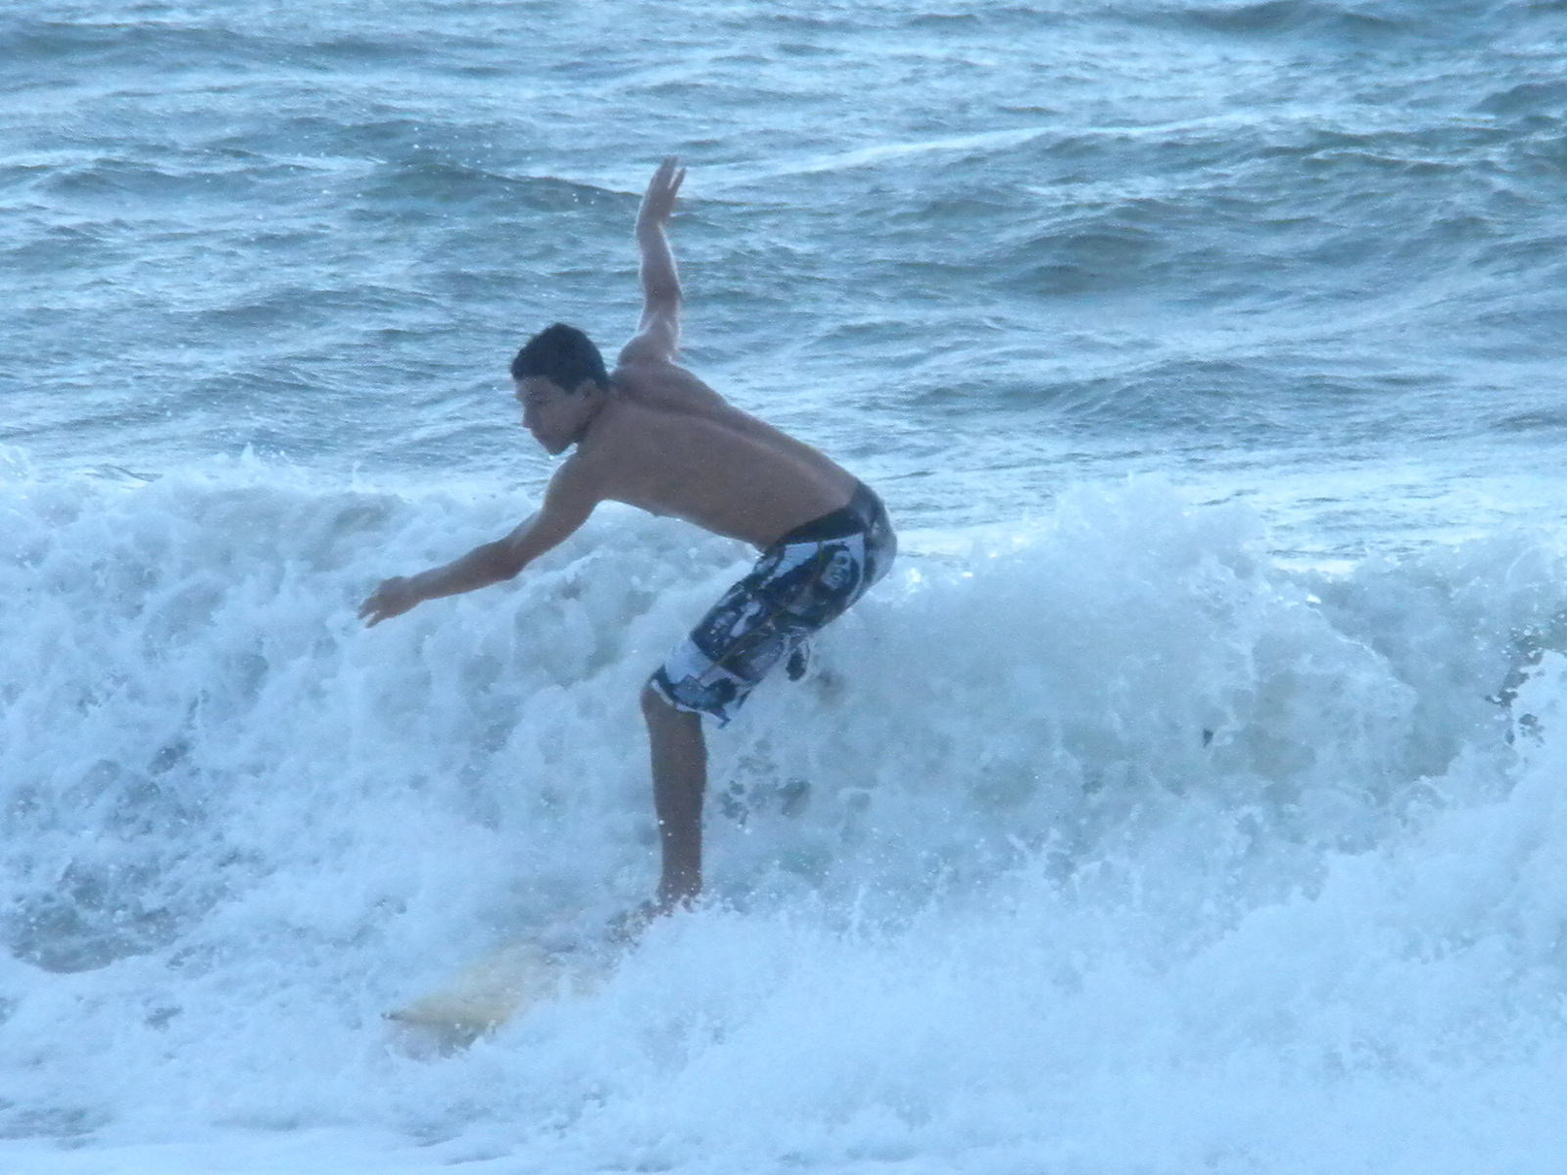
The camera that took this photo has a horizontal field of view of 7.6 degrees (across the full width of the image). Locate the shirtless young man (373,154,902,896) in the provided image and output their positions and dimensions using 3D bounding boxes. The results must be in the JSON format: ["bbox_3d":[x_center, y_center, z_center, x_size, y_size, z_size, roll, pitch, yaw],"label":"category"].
[{"bbox_3d":[-0.294,-0.065,22.200,0.950,1.380,1.080,2,7,16],"label":"shirtless young man"}]

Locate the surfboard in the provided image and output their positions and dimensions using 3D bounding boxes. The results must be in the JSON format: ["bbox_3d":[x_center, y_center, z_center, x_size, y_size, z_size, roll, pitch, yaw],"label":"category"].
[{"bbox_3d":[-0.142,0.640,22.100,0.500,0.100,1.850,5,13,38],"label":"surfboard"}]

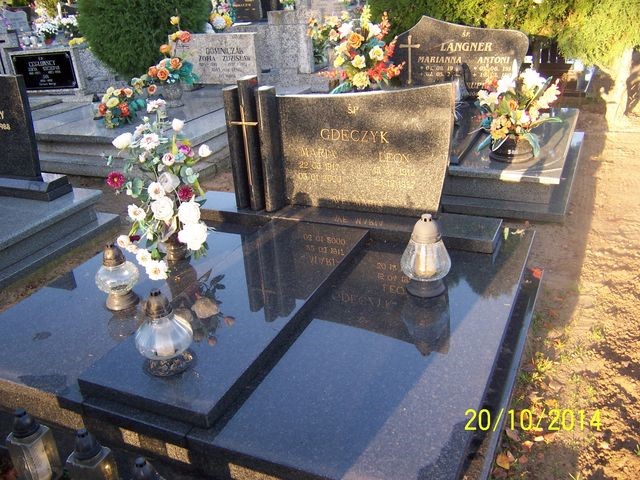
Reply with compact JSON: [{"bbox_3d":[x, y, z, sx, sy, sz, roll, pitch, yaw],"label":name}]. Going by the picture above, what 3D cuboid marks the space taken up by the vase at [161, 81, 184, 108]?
[{"bbox_3d":[-1.345,-1.326,5.600,0.190,0.220,0.190,7,28,24],"label":"vase"}]

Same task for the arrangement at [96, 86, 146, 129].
[{"bbox_3d":[-1.685,-1.121,5.180,0.380,0.310,0.330,7,28,24],"label":"arrangement"}]

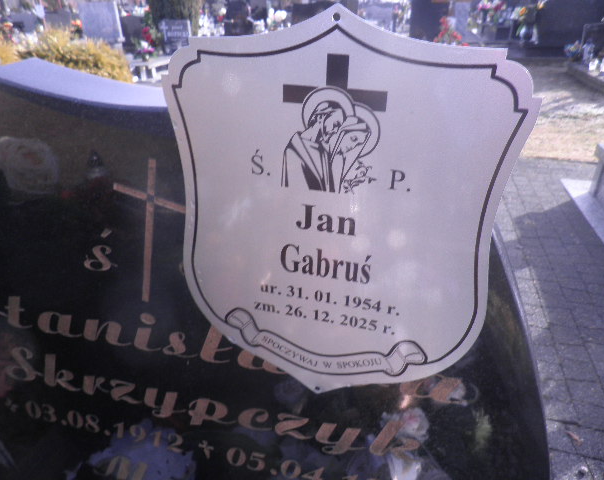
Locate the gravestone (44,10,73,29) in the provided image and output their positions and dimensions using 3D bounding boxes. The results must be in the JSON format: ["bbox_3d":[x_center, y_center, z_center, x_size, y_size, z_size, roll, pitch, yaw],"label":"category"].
[{"bbox_3d":[-5.876,-5.219,10.853,0.680,0.683,0.100,7,28,14],"label":"gravestone"}]

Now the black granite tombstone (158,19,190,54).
[{"bbox_3d":[-2.789,-4.495,9.872,0.668,0.757,0.100,7,28,14],"label":"black granite tombstone"}]

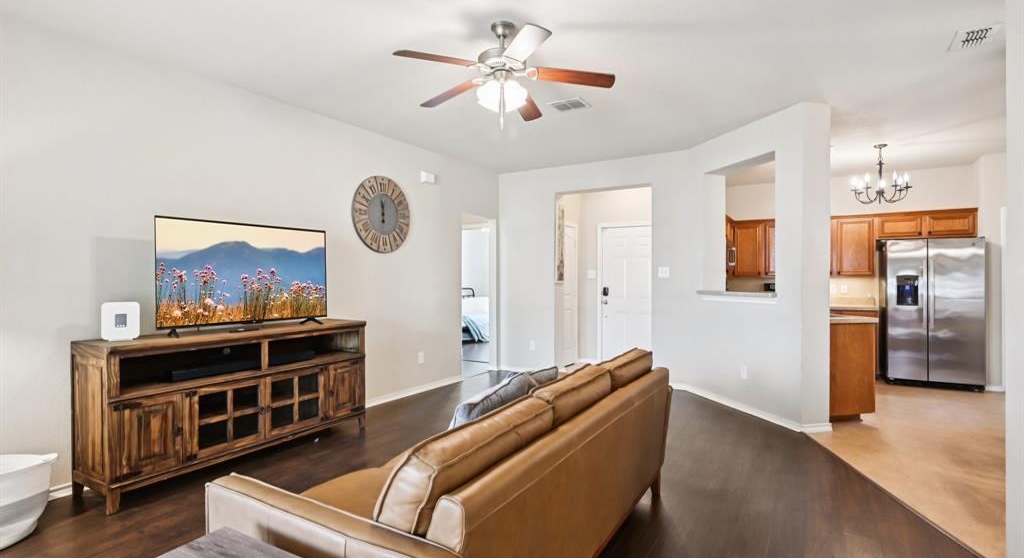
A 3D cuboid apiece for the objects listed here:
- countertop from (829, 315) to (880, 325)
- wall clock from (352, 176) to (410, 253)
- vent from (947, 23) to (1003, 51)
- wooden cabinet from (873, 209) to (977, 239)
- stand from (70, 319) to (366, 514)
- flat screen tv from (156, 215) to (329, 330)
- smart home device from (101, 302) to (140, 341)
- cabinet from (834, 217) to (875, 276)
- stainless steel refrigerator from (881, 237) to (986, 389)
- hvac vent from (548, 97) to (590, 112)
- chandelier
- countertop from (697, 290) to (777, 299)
[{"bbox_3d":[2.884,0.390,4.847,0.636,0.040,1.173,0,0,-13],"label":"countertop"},{"bbox_3d":[-1.330,-0.659,4.987,0.050,0.776,0.776,0,0,32],"label":"wall clock"},{"bbox_3d":[2.811,-1.455,2.931,0.224,0.025,0.303,0,0,32],"label":"vent"},{"bbox_3d":[5.376,-0.695,6.349,1.024,0.378,0.338,0,0,32],"label":"wooden cabinet"},{"bbox_3d":[-1.948,0.836,3.549,0.477,0.916,1.839,0,0,32],"label":"stand"},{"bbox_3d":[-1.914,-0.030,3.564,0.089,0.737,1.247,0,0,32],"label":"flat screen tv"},{"bbox_3d":[-2.459,0.264,3.034,0.099,0.237,0.189,0,0,44],"label":"smart home device"},{"bbox_3d":[4.768,-0.456,6.733,0.432,0.849,0.323,0,0,32],"label":"cabinet"},{"bbox_3d":[5.114,0.396,5.949,0.870,1.754,0.825,0,0,32],"label":"stainless steel refrigerator"},{"bbox_3d":[0.493,-1.454,4.086,0.298,0.025,0.278,0,0,32],"label":"hvac vent"},{"bbox_3d":[4.105,-1.146,5.385,0.557,0.666,0.557,0,0,32],"label":"chandelier"},{"bbox_3d":[2.384,0.147,4.890,0.358,0.042,1.203,0,0,-13],"label":"countertop"}]

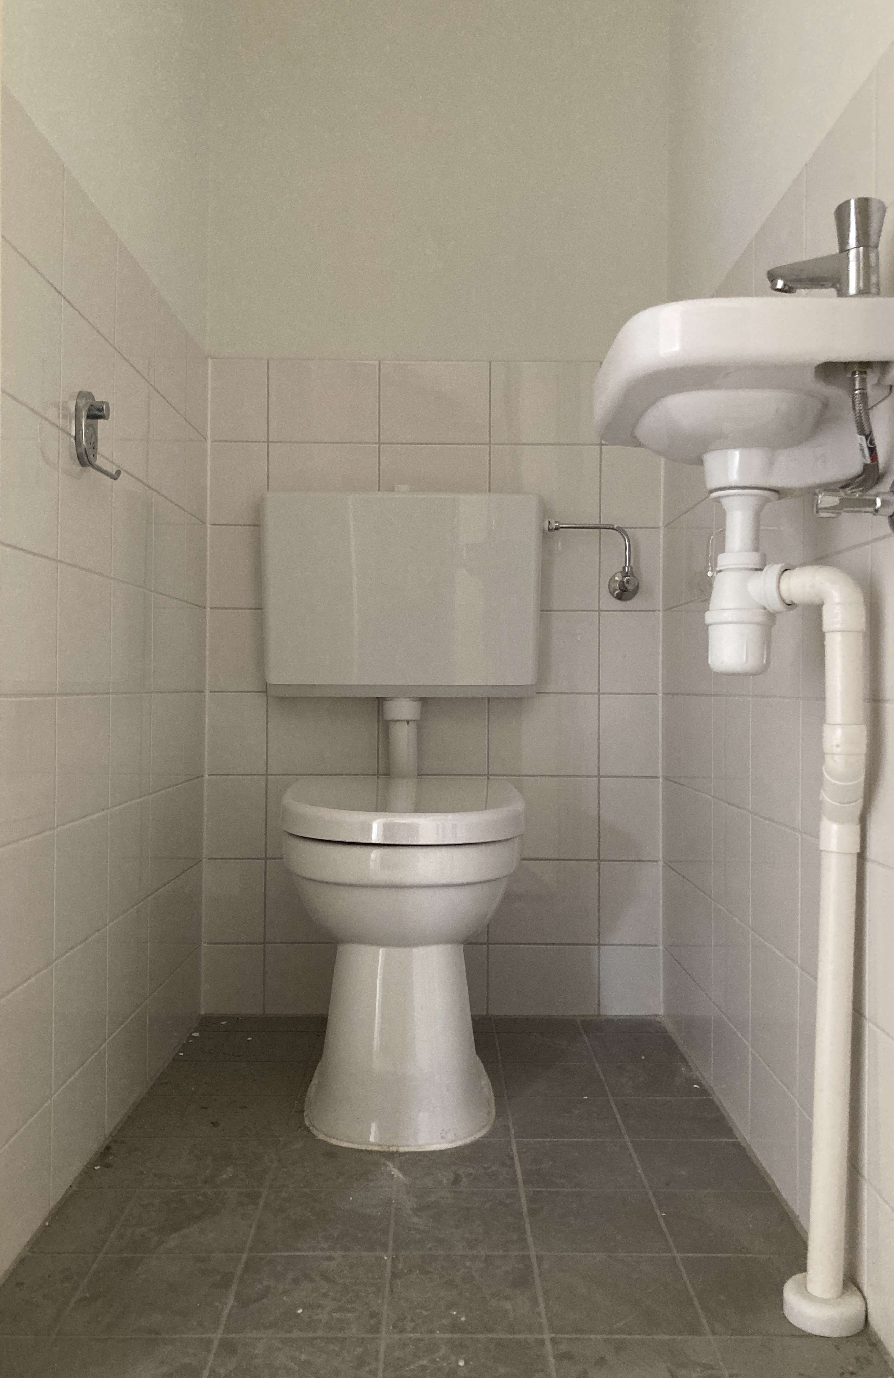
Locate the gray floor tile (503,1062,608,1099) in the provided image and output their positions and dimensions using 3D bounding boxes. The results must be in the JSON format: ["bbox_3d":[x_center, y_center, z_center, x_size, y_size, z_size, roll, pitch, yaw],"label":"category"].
[{"bbox_3d":[0.162,0.598,1.694,0.148,0.010,0.148,0,0,0],"label":"gray floor tile"}]

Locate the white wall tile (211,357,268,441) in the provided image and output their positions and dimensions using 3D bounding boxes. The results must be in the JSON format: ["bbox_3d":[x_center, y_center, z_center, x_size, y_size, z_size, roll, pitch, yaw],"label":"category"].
[{"bbox_3d":[-0.378,-0.523,2.029,0.109,0.149,0.010,0,0,0],"label":"white wall tile"}]

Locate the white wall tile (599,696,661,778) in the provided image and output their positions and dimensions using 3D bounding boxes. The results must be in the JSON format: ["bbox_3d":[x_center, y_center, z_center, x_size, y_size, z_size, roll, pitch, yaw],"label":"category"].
[{"bbox_3d":[0.332,0.086,2.013,0.111,0.148,0.009,0,0,0],"label":"white wall tile"}]

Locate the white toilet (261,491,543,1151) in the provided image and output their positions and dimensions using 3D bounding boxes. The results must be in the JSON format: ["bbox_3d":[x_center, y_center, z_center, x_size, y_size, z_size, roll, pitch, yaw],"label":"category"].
[{"bbox_3d":[-0.071,0.128,1.688,0.472,0.930,0.665,0,0,0],"label":"white toilet"}]

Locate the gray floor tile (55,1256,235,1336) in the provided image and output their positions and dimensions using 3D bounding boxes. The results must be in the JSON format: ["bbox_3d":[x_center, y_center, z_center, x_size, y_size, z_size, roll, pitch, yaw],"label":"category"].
[{"bbox_3d":[-0.278,0.582,1.068,0.145,0.009,0.147,0,0,0],"label":"gray floor tile"}]

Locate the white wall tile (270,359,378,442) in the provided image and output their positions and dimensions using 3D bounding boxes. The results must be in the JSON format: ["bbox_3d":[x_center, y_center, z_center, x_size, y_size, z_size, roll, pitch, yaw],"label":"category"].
[{"bbox_3d":[-0.222,-0.522,2.029,0.200,0.149,0.010,0,0,0],"label":"white wall tile"}]

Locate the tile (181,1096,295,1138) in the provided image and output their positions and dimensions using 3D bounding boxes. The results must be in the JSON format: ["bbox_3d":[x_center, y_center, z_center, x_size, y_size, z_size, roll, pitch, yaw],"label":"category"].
[{"bbox_3d":[-0.281,0.585,1.514,0.145,0.009,0.147,0,0,0],"label":"tile"}]

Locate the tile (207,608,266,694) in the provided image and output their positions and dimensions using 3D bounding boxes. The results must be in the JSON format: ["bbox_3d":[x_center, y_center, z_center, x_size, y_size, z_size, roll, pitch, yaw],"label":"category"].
[{"bbox_3d":[-0.377,-0.069,2.013,0.106,0.148,0.010,0,0,0],"label":"tile"}]

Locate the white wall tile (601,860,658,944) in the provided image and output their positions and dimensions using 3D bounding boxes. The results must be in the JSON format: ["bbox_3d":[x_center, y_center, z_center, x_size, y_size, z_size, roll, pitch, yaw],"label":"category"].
[{"bbox_3d":[0.334,0.390,2.038,0.114,0.148,0.010,0,0,0],"label":"white wall tile"}]

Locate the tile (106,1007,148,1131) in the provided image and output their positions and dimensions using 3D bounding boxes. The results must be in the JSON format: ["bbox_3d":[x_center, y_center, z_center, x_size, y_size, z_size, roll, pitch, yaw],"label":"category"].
[{"bbox_3d":[-0.448,0.525,1.552,0.010,0.127,0.194,0,0,0],"label":"tile"}]

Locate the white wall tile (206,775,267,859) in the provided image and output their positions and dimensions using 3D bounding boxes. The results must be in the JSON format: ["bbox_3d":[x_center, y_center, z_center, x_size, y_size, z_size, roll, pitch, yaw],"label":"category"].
[{"bbox_3d":[-0.379,0.231,2.007,0.107,0.148,0.009,0,0,0],"label":"white wall tile"}]

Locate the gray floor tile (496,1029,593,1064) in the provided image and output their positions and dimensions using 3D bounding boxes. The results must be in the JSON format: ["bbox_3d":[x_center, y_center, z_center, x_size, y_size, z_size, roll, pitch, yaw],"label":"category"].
[{"bbox_3d":[0.160,0.598,1.844,0.148,0.010,0.148,0,0,0],"label":"gray floor tile"}]

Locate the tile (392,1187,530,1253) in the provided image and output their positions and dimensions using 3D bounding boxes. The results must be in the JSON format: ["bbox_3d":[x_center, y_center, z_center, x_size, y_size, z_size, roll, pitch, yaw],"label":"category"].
[{"bbox_3d":[0.015,0.595,1.238,0.147,0.010,0.147,0,0,0],"label":"tile"}]

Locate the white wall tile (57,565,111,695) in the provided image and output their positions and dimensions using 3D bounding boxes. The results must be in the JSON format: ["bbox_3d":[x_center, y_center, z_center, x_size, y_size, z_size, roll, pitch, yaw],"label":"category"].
[{"bbox_3d":[-0.439,-0.068,1.343,0.010,0.148,0.197,0,0,0],"label":"white wall tile"}]

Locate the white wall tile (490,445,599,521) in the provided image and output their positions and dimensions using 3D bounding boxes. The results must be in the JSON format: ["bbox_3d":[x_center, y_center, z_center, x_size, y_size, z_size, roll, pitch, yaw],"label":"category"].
[{"bbox_3d":[0.180,-0.368,2.029,0.200,0.149,0.010,0,0,0],"label":"white wall tile"}]

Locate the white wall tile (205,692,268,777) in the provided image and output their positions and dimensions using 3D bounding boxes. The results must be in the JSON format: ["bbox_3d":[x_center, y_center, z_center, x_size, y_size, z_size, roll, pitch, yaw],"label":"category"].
[{"bbox_3d":[-0.379,0.081,2.013,0.106,0.147,0.010,0,0,0],"label":"white wall tile"}]

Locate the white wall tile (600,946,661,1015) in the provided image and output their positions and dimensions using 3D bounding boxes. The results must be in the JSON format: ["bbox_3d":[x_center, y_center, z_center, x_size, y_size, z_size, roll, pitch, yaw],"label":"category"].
[{"bbox_3d":[0.329,0.524,2.009,0.111,0.126,0.009,0,0,0],"label":"white wall tile"}]

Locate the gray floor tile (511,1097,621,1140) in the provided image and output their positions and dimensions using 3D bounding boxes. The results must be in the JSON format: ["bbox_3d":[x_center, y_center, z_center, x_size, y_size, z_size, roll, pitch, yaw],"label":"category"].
[{"bbox_3d":[0.163,0.596,1.538,0.147,0.010,0.147,0,0,0],"label":"gray floor tile"}]

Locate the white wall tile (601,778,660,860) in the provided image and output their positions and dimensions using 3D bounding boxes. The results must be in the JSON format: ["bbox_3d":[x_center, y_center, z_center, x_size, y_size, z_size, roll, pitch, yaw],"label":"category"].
[{"bbox_3d":[0.331,0.236,2.017,0.110,0.148,0.010,0,0,0],"label":"white wall tile"}]

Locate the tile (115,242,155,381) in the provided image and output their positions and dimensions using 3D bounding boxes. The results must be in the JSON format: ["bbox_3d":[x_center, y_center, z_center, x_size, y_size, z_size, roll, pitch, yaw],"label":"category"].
[{"bbox_3d":[-0.436,-0.519,1.552,0.010,0.148,0.194,0,0,0],"label":"tile"}]

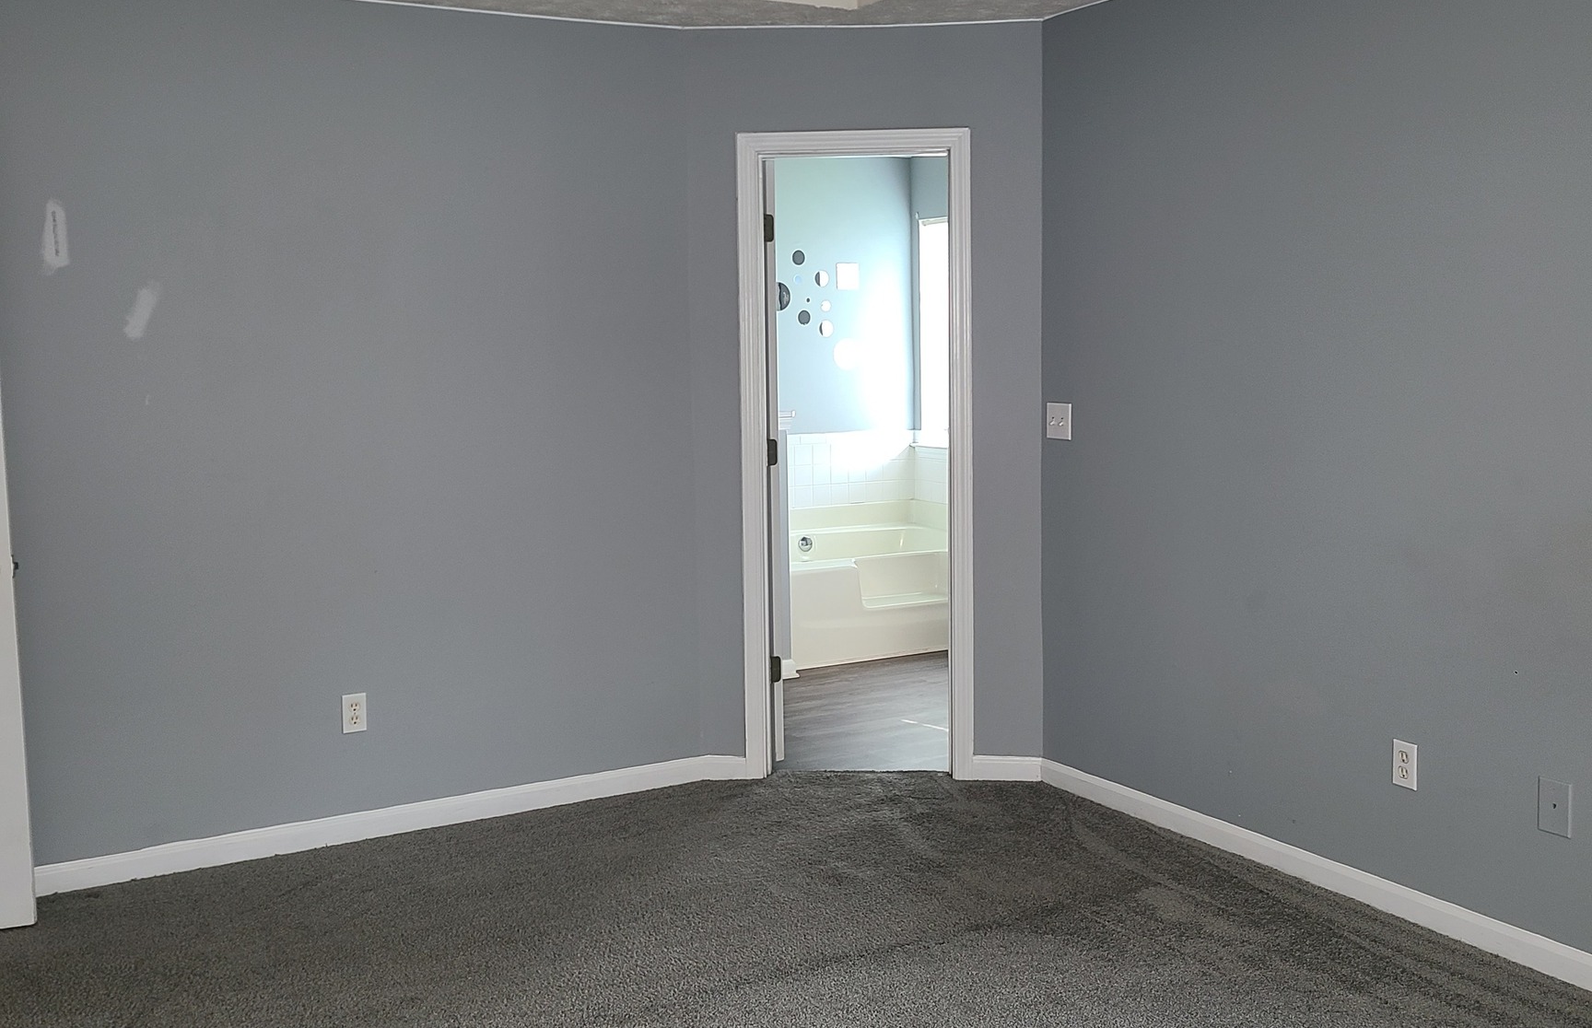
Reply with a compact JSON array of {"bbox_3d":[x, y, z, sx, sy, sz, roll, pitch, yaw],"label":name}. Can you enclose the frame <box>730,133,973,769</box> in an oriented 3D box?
[{"bbox_3d":[0.201,-0.169,5.230,0.743,2.114,0.130,-1,7,2],"label":"frame"}]

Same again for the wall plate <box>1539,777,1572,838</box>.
[{"bbox_3d":[1.714,0.664,3.600,0.008,0.122,0.081,-5,8,-29],"label":"wall plate"}]

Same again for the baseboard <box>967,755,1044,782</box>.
[{"bbox_3d":[0.703,0.841,5.271,0.228,0.083,0.020,-1,7,2],"label":"baseboard"}]

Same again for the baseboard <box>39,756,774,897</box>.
[{"bbox_3d":[-1.160,0.919,4.832,2.112,0.085,0.025,-5,8,-29],"label":"baseboard"}]

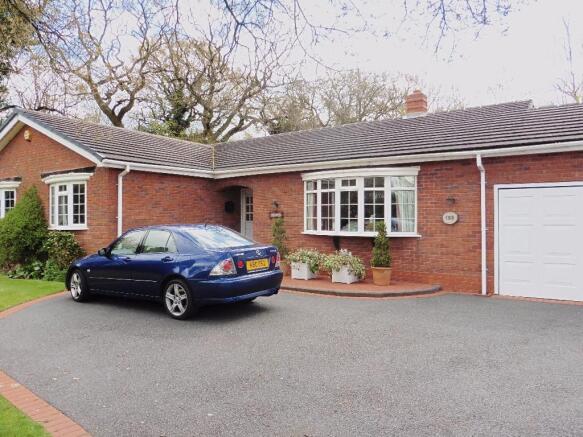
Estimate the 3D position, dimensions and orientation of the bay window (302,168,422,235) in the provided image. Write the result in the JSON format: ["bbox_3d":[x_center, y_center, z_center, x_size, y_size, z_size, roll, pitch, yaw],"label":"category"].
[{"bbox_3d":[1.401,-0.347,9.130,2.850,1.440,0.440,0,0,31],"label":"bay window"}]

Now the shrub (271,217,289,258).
[{"bbox_3d":[-0.275,0.500,9.650,0.400,1.000,0.400,0,0,0],"label":"shrub"}]

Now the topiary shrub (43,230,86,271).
[{"bbox_3d":[-5.320,0.854,9.450,0.980,1.150,0.900,0,0,31],"label":"topiary shrub"}]

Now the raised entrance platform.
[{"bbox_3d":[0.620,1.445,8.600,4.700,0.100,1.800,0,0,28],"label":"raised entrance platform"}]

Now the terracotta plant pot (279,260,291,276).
[{"bbox_3d":[-0.246,1.205,9.650,0.420,0.380,0.420,0,0,0],"label":"terracotta plant pot"}]

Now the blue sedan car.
[{"bbox_3d":[-2.304,0.828,7.425,4.400,1.410,1.720,0,0,32],"label":"blue sedan car"}]

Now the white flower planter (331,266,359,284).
[{"bbox_3d":[1.159,1.200,8.708,0.400,0.380,0.420,0,0,36],"label":"white flower planter"}]

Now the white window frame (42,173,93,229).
[{"bbox_3d":[-5.725,-0.386,10.145,1.880,1.340,0.320,0,0,31],"label":"white window frame"}]

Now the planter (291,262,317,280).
[{"bbox_3d":[0.305,1.200,9.248,0.400,0.380,0.420,0,0,36],"label":"planter"}]

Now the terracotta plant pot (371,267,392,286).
[{"bbox_3d":[1.888,1.188,8.450,0.420,0.390,0.420,0,0,31],"label":"terracotta plant pot"}]

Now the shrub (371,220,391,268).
[{"bbox_3d":[1.850,0.555,8.370,0.400,0.990,0.400,0,0,28],"label":"shrub"}]

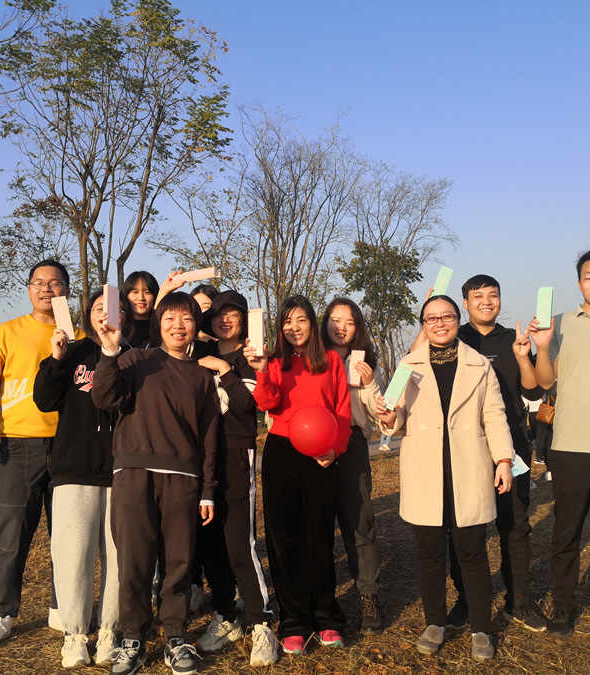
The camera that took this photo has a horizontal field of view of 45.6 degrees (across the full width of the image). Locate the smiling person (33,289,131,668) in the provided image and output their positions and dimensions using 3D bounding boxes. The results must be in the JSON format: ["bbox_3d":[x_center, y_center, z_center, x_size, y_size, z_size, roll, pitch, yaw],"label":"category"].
[{"bbox_3d":[-0.913,0.569,3.045,0.441,1.579,0.420,1,-5,-8],"label":"smiling person"}]

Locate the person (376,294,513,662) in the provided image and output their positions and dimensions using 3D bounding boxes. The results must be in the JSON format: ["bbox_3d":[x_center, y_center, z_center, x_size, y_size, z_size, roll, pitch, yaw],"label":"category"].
[{"bbox_3d":[0.680,0.589,3.191,0.577,1.566,0.450,-1,-5,8],"label":"person"}]

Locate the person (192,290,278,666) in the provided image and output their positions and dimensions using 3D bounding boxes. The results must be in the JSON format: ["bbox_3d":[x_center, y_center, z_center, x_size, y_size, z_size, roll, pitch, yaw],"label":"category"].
[{"bbox_3d":[-0.290,0.574,3.154,0.445,1.588,0.450,0,-5,5],"label":"person"}]

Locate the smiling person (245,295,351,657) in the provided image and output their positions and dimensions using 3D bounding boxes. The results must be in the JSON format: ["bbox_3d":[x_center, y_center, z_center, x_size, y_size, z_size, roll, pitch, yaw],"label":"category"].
[{"bbox_3d":[0.021,0.590,3.257,0.465,1.576,0.400,0,-5,0],"label":"smiling person"}]

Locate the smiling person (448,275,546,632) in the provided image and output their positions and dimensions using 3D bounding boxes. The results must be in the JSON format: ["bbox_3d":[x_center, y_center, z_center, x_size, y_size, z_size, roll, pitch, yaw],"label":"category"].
[{"bbox_3d":[0.924,0.543,3.572,0.639,1.728,0.500,-1,-5,8],"label":"smiling person"}]

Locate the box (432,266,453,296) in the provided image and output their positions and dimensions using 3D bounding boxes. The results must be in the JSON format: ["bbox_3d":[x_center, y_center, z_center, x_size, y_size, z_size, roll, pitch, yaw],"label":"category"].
[{"bbox_3d":[0.731,-0.255,3.480,0.064,0.190,0.040,17,-13,7],"label":"box"}]

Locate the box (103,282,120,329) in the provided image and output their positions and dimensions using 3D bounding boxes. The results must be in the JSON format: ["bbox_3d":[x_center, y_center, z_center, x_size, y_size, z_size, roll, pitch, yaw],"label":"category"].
[{"bbox_3d":[-0.751,-0.127,2.880,0.064,0.190,0.042,3,-7,-38],"label":"box"}]

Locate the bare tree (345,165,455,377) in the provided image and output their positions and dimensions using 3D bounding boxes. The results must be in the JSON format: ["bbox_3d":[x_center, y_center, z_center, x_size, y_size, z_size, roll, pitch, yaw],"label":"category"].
[{"bbox_3d":[3.205,-1.156,21.197,3.369,8.361,3.200,0,-5,0],"label":"bare tree"}]

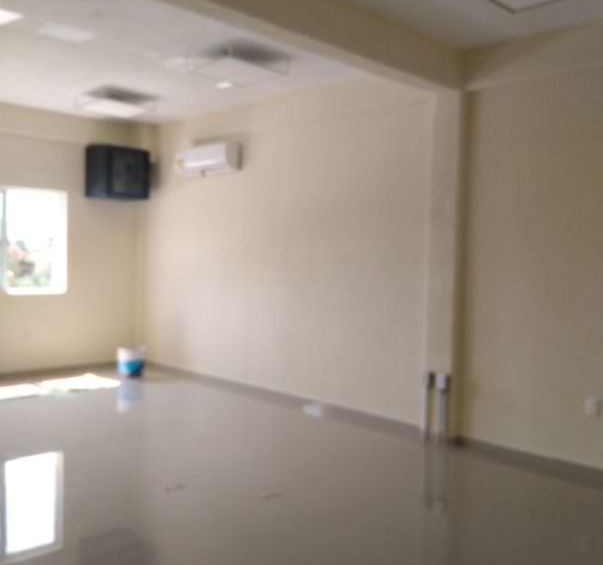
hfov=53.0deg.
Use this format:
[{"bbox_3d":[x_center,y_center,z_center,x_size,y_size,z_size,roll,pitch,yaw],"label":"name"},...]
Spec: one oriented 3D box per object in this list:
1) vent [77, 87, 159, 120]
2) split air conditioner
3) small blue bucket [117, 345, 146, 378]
[{"bbox_3d":[-2.034,-1.959,6.591,0.585,0.145,0.585,4,3,43],"label":"vent"},{"bbox_3d":[-1.101,-1.432,7.087,0.973,0.305,0.215,4,3,43],"label":"split air conditioner"},{"bbox_3d":[-2.183,1.022,7.796,0.325,0.375,0.325,1,2,0],"label":"small blue bucket"}]

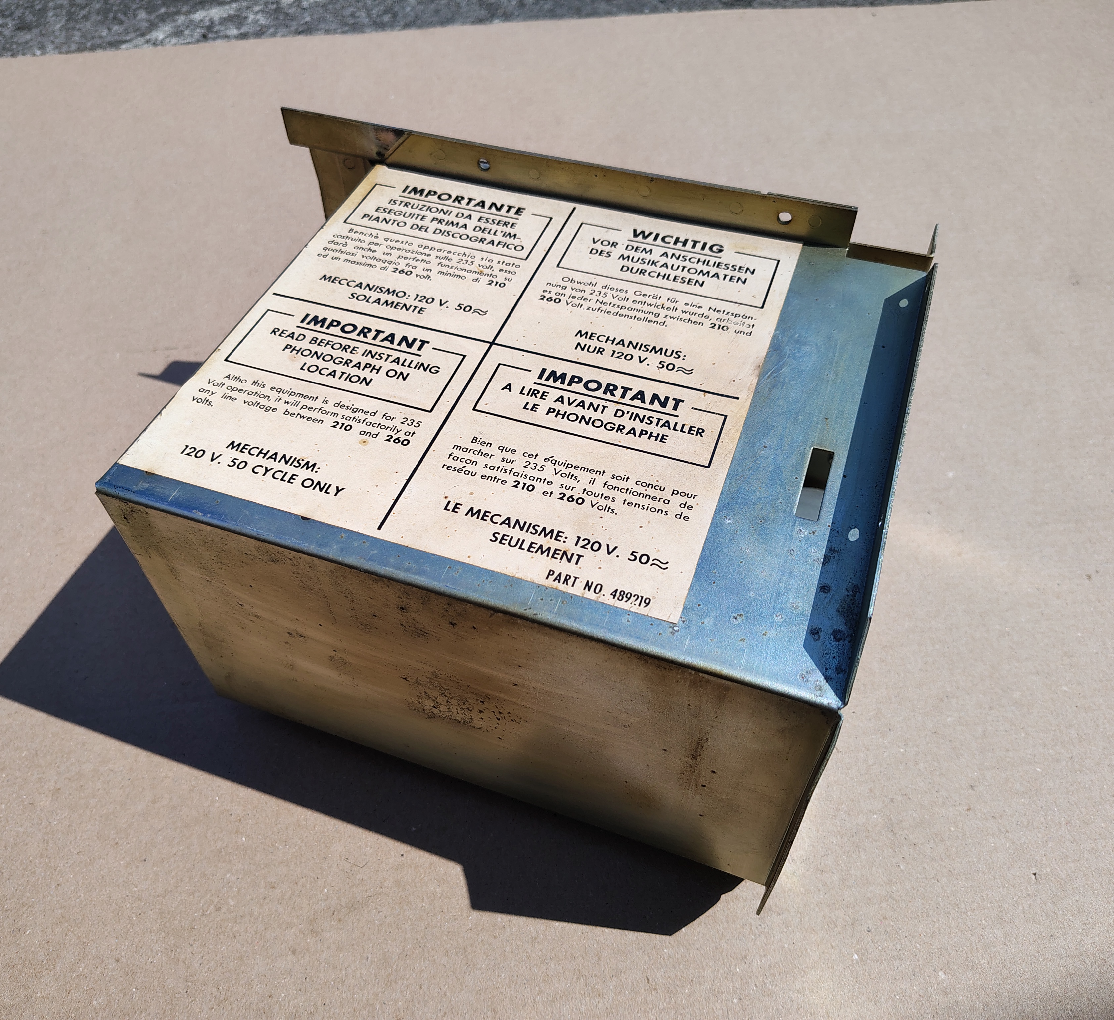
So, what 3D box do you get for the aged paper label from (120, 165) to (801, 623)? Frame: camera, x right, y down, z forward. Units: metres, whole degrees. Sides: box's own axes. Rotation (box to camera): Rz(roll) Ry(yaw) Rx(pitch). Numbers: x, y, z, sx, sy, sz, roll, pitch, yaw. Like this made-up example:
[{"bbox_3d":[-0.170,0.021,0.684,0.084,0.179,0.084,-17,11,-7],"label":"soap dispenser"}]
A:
[{"bbox_3d":[-0.022,-0.057,0.322,0.178,0.002,0.177,15,53,14],"label":"aged paper label"}]

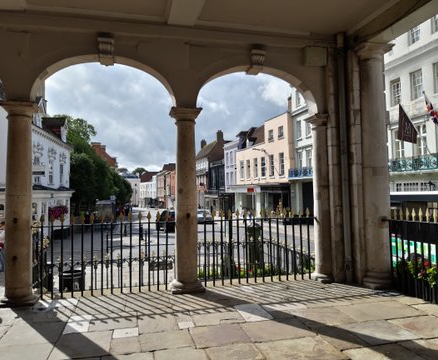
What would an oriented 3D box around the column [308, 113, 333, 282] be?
[{"bbox_3d":[1.962,0.303,6.834,0.478,3.051,0.478,0,-3,-14],"label":"column"}]

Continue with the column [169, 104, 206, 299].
[{"bbox_3d":[-0.549,0.329,6.114,0.550,3.020,0.550,0,-2,-14],"label":"column"}]

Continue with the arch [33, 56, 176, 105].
[{"bbox_3d":[-1.878,-1.634,6.011,2.281,0.838,0.390,0,-3,-14],"label":"arch"}]

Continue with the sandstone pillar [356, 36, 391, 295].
[{"bbox_3d":[2.719,-0.287,6.303,0.565,4.152,0.565,0,-3,-14],"label":"sandstone pillar"}]

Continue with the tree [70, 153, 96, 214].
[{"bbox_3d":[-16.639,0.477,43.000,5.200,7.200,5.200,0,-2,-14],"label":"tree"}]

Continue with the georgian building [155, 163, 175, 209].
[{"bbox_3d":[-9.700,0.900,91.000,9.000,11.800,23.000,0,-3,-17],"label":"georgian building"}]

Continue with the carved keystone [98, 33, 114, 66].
[{"bbox_3d":[-1.812,-2.075,5.806,0.240,0.430,0.420,0,-2,-14],"label":"carved keystone"}]

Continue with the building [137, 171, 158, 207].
[{"bbox_3d":[-25.814,3.479,132.000,9.000,13.000,13.000,1,-3,-39],"label":"building"}]

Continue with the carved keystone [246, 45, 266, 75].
[{"bbox_3d":[0.592,-2.114,6.396,0.240,0.420,0.420,0,-2,-14],"label":"carved keystone"}]

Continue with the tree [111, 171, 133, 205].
[{"bbox_3d":[-18.738,1.748,70.000,5.000,6.500,5.000,0,-2,-14],"label":"tree"}]

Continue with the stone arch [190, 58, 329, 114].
[{"bbox_3d":[0.685,-1.658,6.669,2.359,0.858,0.390,0,-3,-14],"label":"stone arch"}]

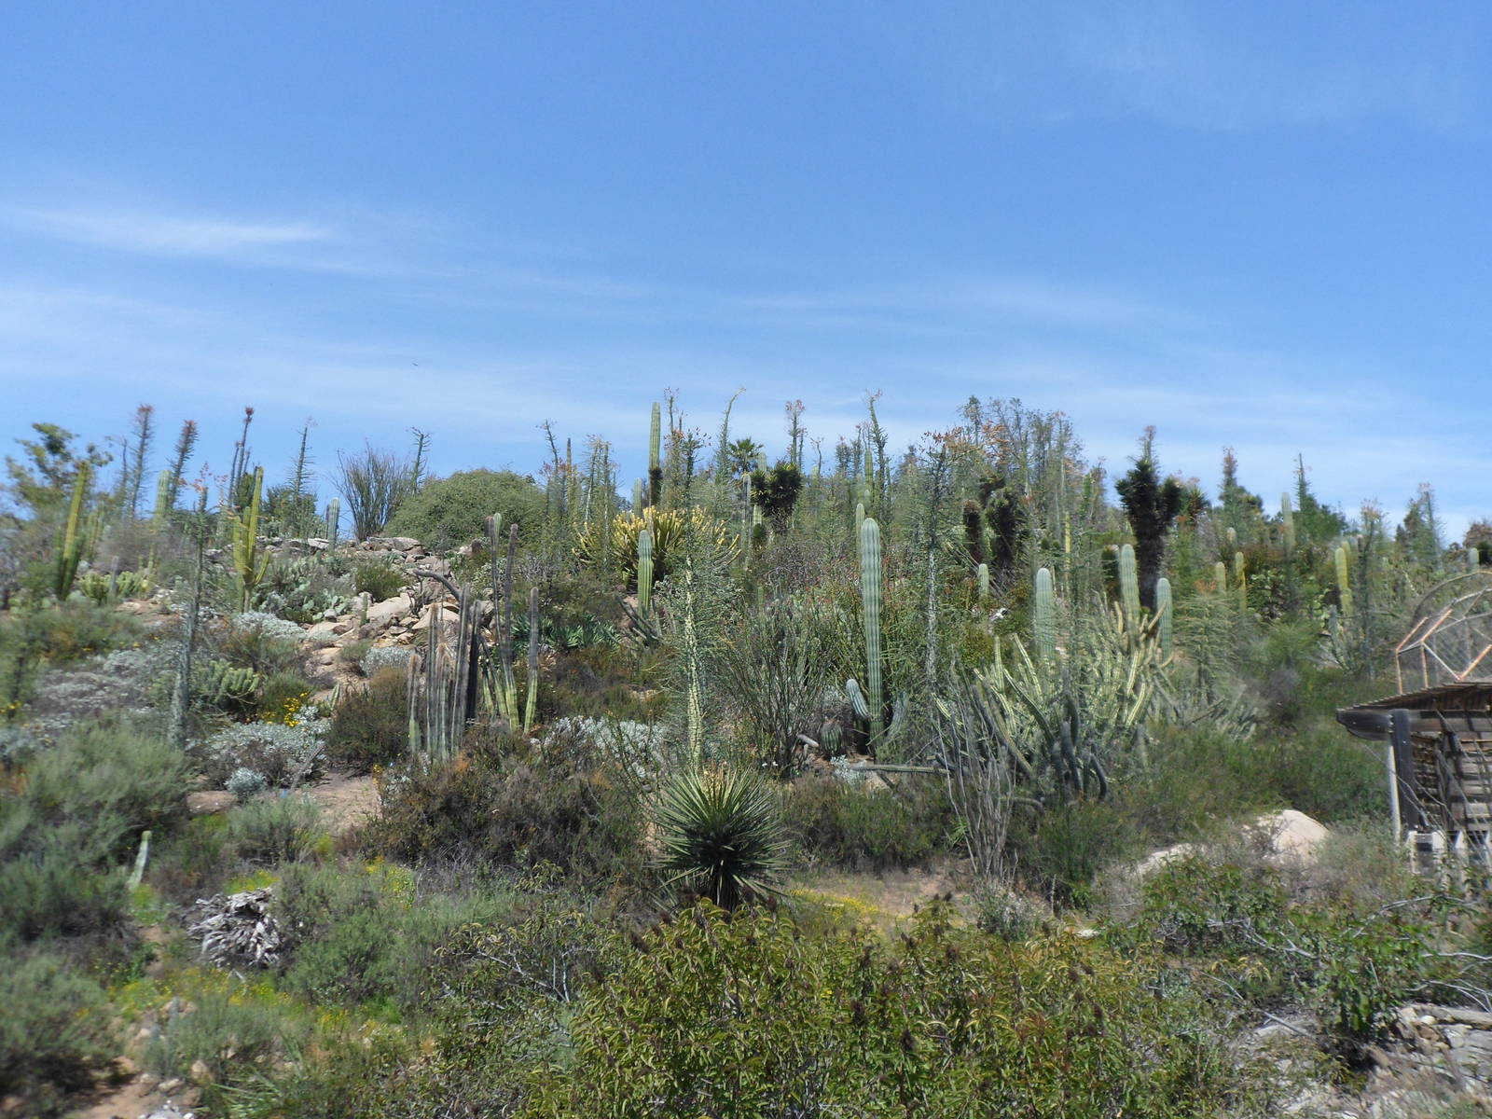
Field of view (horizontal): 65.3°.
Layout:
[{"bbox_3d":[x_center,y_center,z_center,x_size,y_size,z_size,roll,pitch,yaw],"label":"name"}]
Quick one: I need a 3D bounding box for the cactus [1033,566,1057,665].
[{"bbox_3d":[5.778,1.104,22.500,0.351,1.929,0.351,-3,-11,14],"label":"cactus"}]

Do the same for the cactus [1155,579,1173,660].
[{"bbox_3d":[8.448,1.234,23.500,0.226,1.772,0.226,-4,-11,20],"label":"cactus"}]

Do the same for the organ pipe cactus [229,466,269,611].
[{"bbox_3d":[-10.874,-0.461,25.500,0.604,3.150,0.513,4,-11,-23],"label":"organ pipe cactus"}]

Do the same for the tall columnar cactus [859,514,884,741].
[{"bbox_3d":[2.154,1.267,19.915,0.360,4.014,0.360,-1,-9,6],"label":"tall columnar cactus"}]

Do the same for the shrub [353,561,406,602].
[{"bbox_3d":[-8.766,0.529,27.871,1.256,0.954,1.150,3,-9,-17],"label":"shrub"}]

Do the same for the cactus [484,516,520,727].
[{"bbox_3d":[-3.999,0.984,19.150,0.580,3.539,0.500,2,-9,-12],"label":"cactus"}]

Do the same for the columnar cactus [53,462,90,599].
[{"bbox_3d":[-15.059,-0.654,26.000,0.453,3.020,0.430,6,-12,-30],"label":"columnar cactus"}]

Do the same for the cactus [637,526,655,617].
[{"bbox_3d":[-2.686,0.321,31.178,0.440,2.459,0.420,1,-9,-5],"label":"cactus"}]

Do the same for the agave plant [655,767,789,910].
[{"bbox_3d":[-0.248,3.049,12.686,1.449,1.492,1.450,0,-9,-1],"label":"agave plant"}]

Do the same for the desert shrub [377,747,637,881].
[{"bbox_3d":[-2.970,3.165,14.393,3.388,1.575,2.200,2,-9,-11],"label":"desert shrub"}]

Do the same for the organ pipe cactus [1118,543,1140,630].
[{"bbox_3d":[8.071,0.638,24.500,0.334,1.959,0.334,-3,-11,18],"label":"organ pipe cactus"}]

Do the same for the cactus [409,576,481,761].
[{"bbox_3d":[-4.133,1.557,16.000,0.851,2.500,0.724,3,-11,-14],"label":"cactus"}]

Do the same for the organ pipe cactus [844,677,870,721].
[{"bbox_3d":[1.863,2.331,19.481,0.420,0.737,0.330,-1,-9,5],"label":"organ pipe cactus"}]

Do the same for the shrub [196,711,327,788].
[{"bbox_3d":[-6.558,2.576,15.800,1.640,1.047,1.312,4,-11,-22],"label":"shrub"}]

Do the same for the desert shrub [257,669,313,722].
[{"bbox_3d":[-7.127,2.090,18.000,0.807,0.808,0.767,4,-11,-21],"label":"desert shrub"}]

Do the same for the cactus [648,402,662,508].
[{"bbox_3d":[-3.251,-3.726,41.882,0.420,4.040,0.420,1,-9,-4],"label":"cactus"}]

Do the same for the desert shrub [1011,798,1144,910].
[{"bbox_3d":[3.523,3.131,12.400,1.363,1.159,1.227,-3,-11,15],"label":"desert shrub"}]

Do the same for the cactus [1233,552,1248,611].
[{"bbox_3d":[14.958,0.650,35.223,0.420,1.844,0.400,-4,-9,23],"label":"cactus"}]

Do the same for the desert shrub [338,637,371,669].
[{"bbox_3d":[-6.898,1.642,20.500,0.566,0.555,0.566,3,-11,-18],"label":"desert shrub"}]

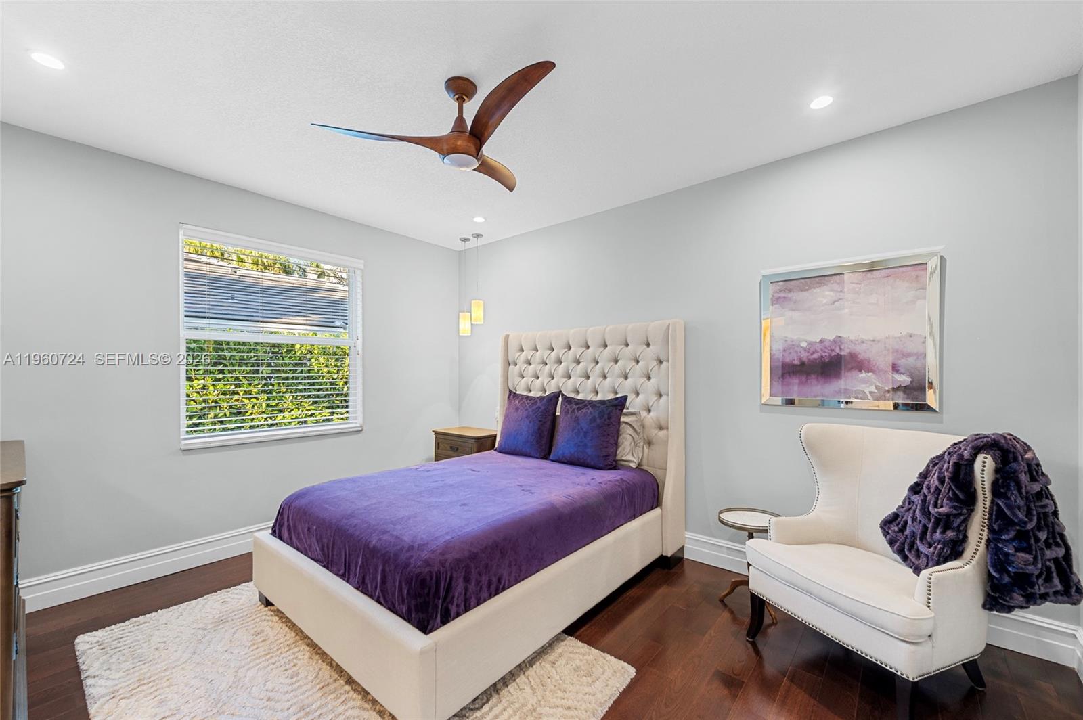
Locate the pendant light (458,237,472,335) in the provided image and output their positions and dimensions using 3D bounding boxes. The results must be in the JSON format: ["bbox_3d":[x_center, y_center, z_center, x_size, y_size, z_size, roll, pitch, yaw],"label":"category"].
[{"bbox_3d":[-0.788,-0.746,4.327,0.115,0.987,0.115,-1,-1,40],"label":"pendant light"}]

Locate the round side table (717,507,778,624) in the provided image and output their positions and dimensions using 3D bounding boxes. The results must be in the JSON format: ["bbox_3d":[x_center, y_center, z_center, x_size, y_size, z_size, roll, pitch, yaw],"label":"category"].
[{"bbox_3d":[1.239,1.193,2.489,0.360,0.524,0.360,-1,-1,40],"label":"round side table"}]

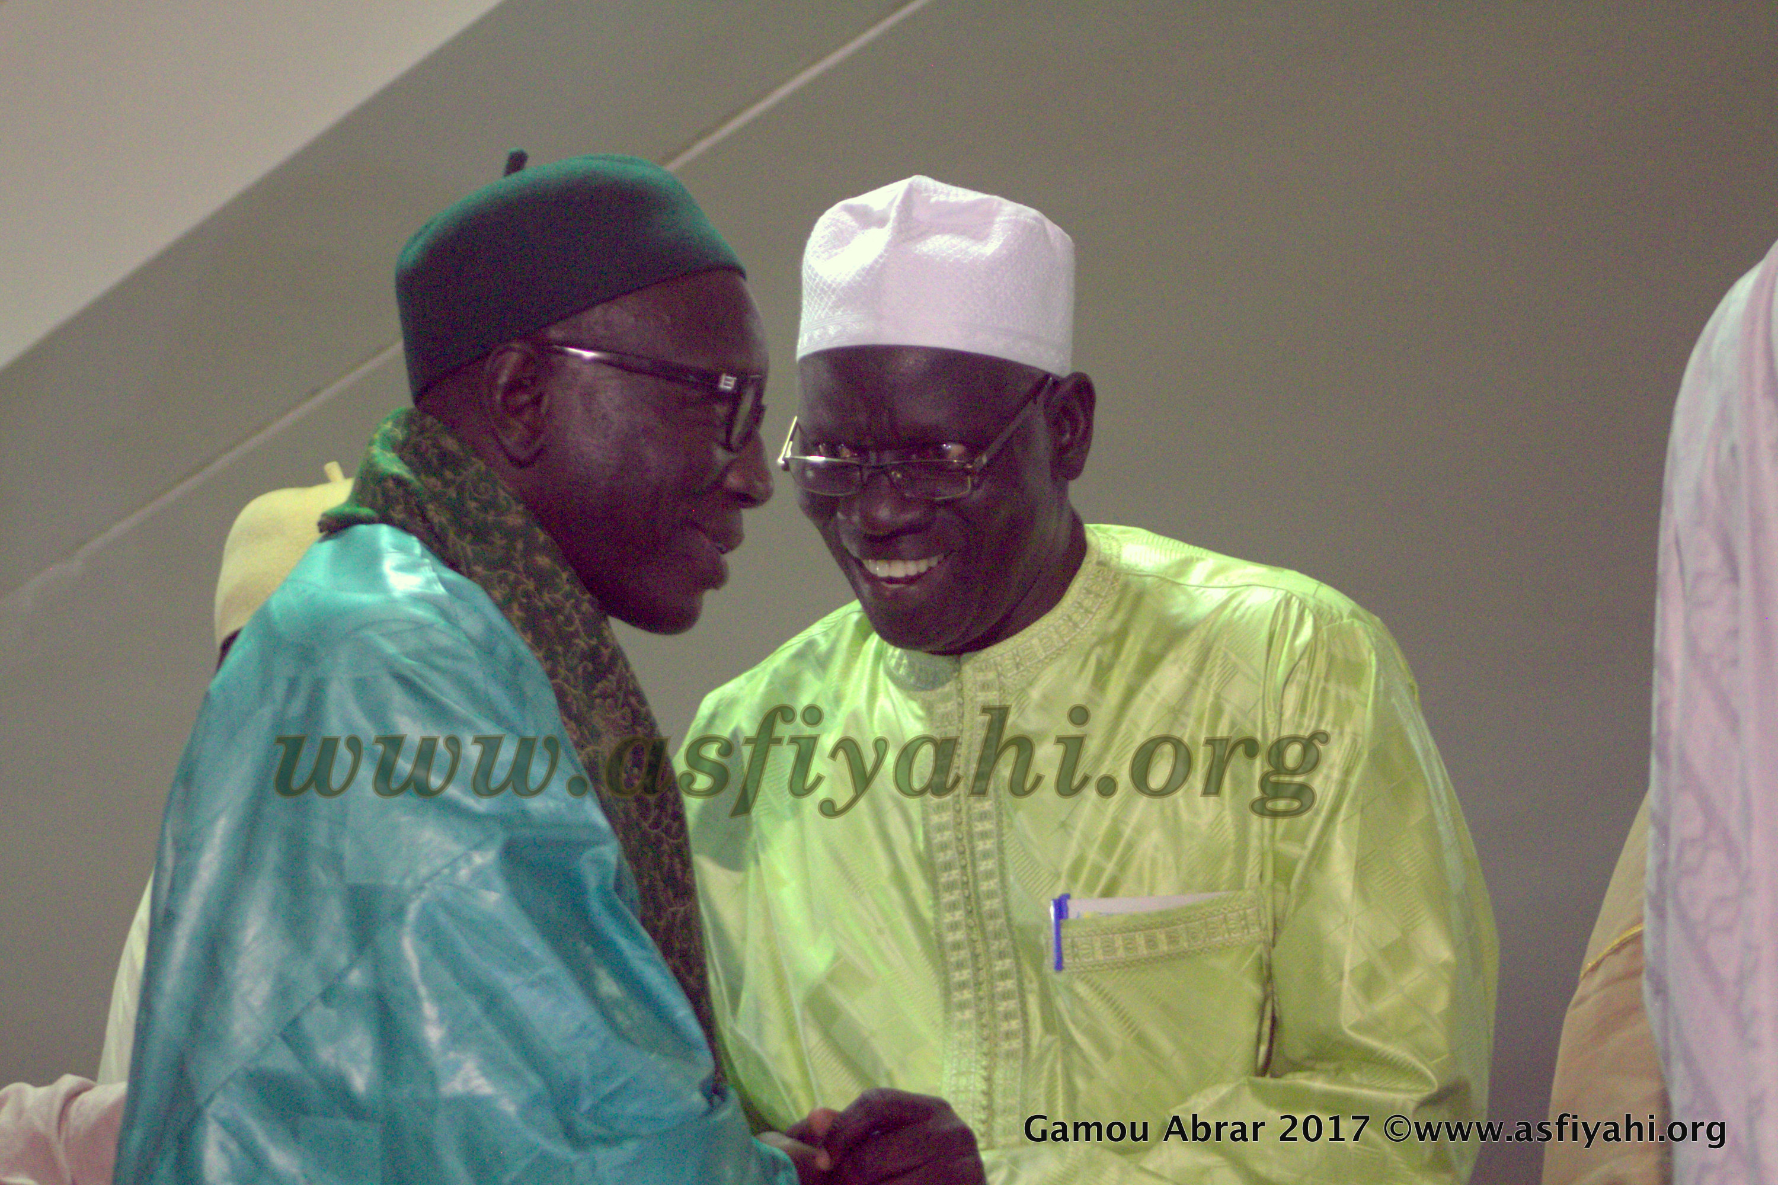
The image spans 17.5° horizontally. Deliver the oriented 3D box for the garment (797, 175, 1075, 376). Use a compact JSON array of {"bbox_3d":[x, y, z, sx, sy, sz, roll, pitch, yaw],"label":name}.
[{"bbox_3d":[0.029,-0.200,3.580,0.168,0.120,0.195,1,-6,20],"label":"garment"}]

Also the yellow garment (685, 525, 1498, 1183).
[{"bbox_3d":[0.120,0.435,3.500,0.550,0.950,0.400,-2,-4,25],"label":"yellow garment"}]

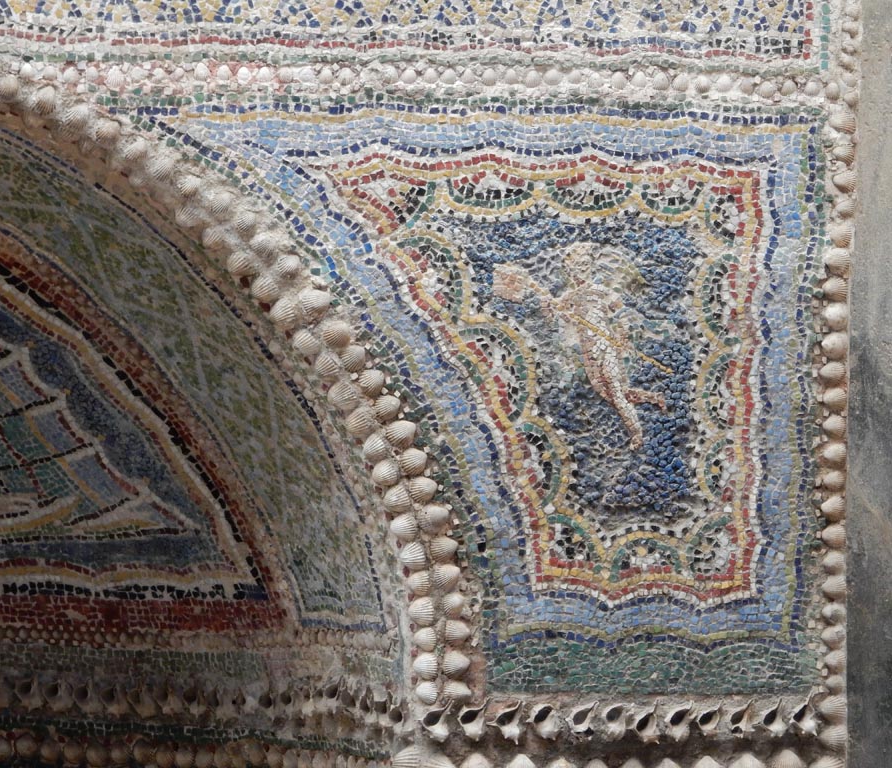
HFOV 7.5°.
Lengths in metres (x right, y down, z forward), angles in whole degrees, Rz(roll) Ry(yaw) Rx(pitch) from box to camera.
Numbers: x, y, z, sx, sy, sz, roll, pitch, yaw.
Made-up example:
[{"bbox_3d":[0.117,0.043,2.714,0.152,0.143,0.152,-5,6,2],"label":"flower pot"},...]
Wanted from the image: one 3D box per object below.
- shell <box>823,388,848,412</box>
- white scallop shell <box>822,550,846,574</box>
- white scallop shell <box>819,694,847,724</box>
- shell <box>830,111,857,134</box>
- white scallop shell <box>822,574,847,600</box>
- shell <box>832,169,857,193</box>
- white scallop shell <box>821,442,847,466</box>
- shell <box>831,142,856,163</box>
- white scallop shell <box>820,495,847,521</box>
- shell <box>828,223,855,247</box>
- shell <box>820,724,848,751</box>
[{"bbox_3d":[0.471,0.020,8.200,0.032,0.029,0.013,1,-1,2],"label":"shell"},{"bbox_3d":[0.439,0.202,7.650,0.027,0.027,0.013,1,0,8],"label":"white scallop shell"},{"bbox_3d":[0.438,0.368,7.650,0.031,0.033,0.013,1,0,8],"label":"white scallop shell"},{"bbox_3d":[0.449,-0.295,7.650,0.030,0.026,0.013,1,0,8],"label":"shell"},{"bbox_3d":[0.439,0.230,7.650,0.028,0.029,0.013,1,0,8],"label":"white scallop shell"},{"bbox_3d":[0.482,-0.246,8.200,0.029,0.029,0.013,1,-1,2],"label":"shell"},{"bbox_3d":[0.439,0.081,7.650,0.028,0.028,0.013,1,0,8],"label":"white scallop shell"},{"bbox_3d":[0.449,-0.260,7.650,0.028,0.023,0.013,1,0,8],"label":"shell"},{"bbox_3d":[0.438,0.140,7.650,0.029,0.030,0.013,1,0,8],"label":"white scallop shell"},{"bbox_3d":[0.447,-0.167,7.650,0.027,0.028,0.013,1,0,8],"label":"shell"},{"bbox_3d":[0.469,0.428,8.200,0.036,0.032,0.013,1,-1,2],"label":"shell"}]

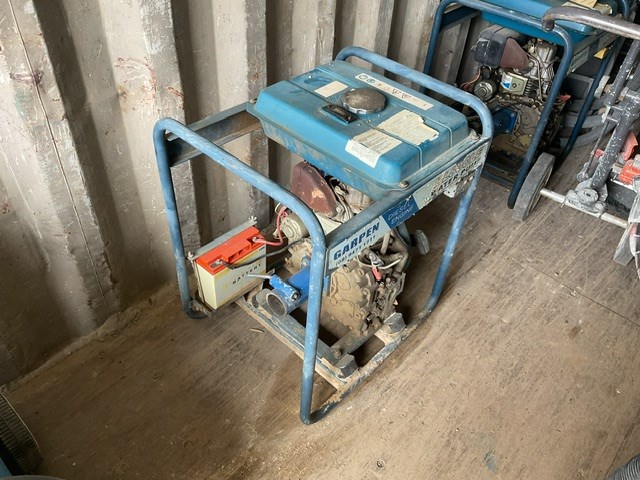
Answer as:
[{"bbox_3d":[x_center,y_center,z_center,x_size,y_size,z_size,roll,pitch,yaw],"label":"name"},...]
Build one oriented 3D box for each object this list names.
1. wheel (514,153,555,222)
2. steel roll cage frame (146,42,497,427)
[{"bbox_3d":[0.754,-0.181,1.890,0.041,0.252,0.252,27,47,24],"label":"wheel"},{"bbox_3d":[0.004,-0.029,1.326,0.488,0.677,0.565,34,50,29],"label":"steel roll cage frame"}]

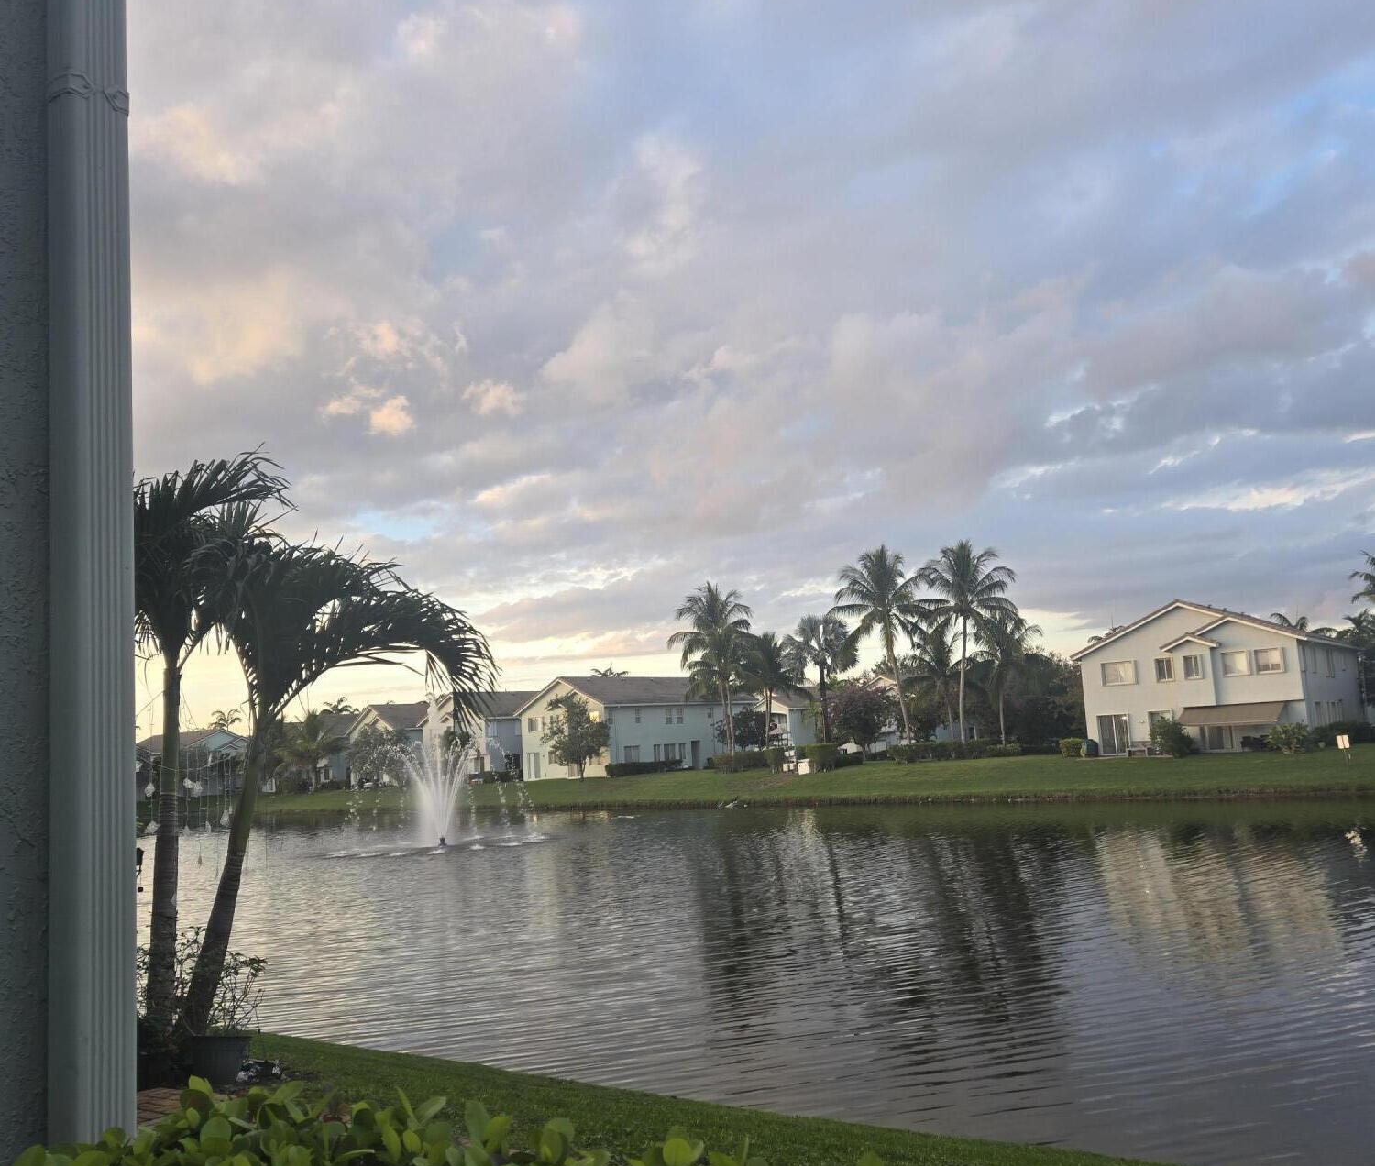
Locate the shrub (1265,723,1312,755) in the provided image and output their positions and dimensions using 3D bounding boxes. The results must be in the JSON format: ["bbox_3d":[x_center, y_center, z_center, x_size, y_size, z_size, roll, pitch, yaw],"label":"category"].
[{"bbox_3d":[32.159,8.318,65.200,2.400,1.690,2.100,-8,-9,25],"label":"shrub"}]

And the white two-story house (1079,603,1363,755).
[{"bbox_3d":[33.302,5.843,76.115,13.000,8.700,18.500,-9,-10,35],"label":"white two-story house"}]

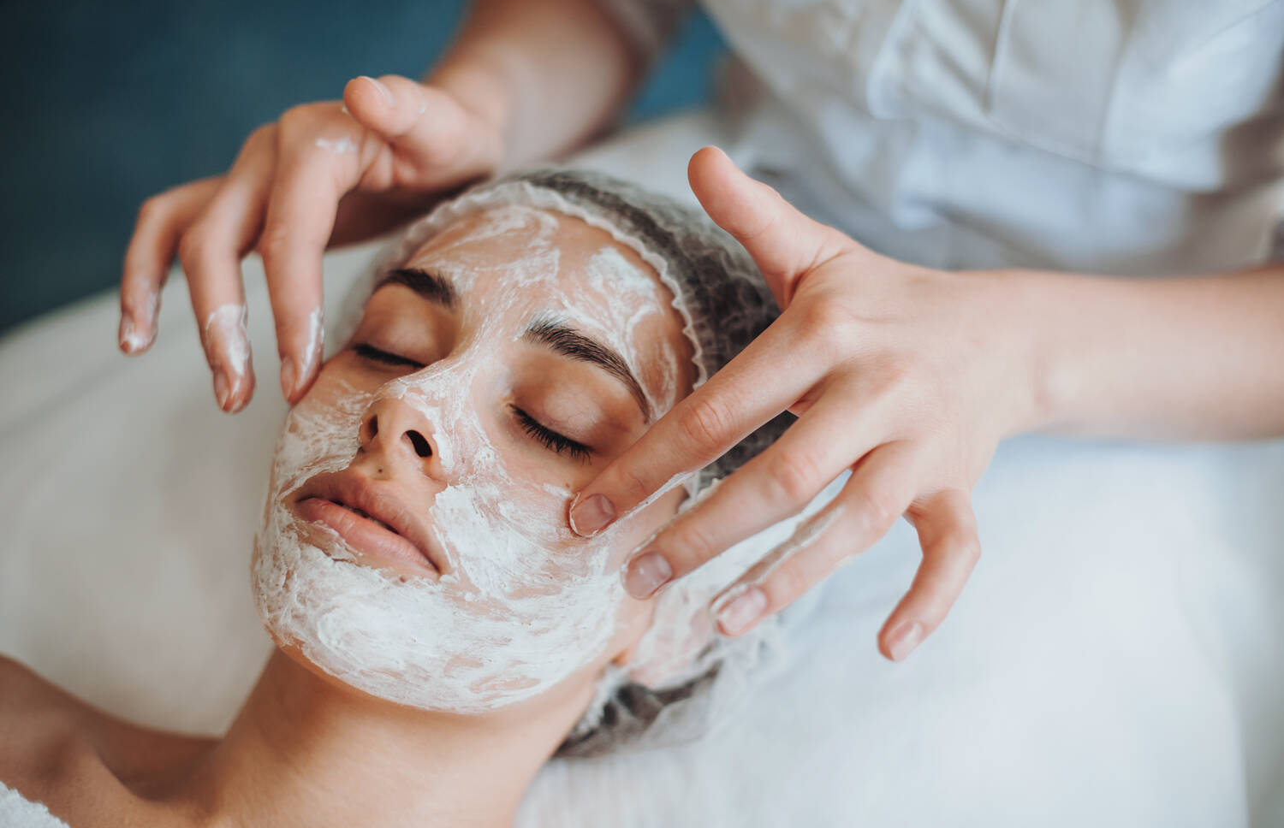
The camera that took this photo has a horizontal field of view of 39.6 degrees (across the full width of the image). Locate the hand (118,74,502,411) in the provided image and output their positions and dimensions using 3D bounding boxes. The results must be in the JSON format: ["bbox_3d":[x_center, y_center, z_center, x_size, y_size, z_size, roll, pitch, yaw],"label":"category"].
[{"bbox_3d":[-0.106,-0.070,0.599,0.165,0.092,0.090,-37,54,-13],"label":"hand"}]

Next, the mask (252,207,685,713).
[{"bbox_3d":[-0.060,0.012,0.570,0.135,0.095,0.180,21,64,16],"label":"mask"}]

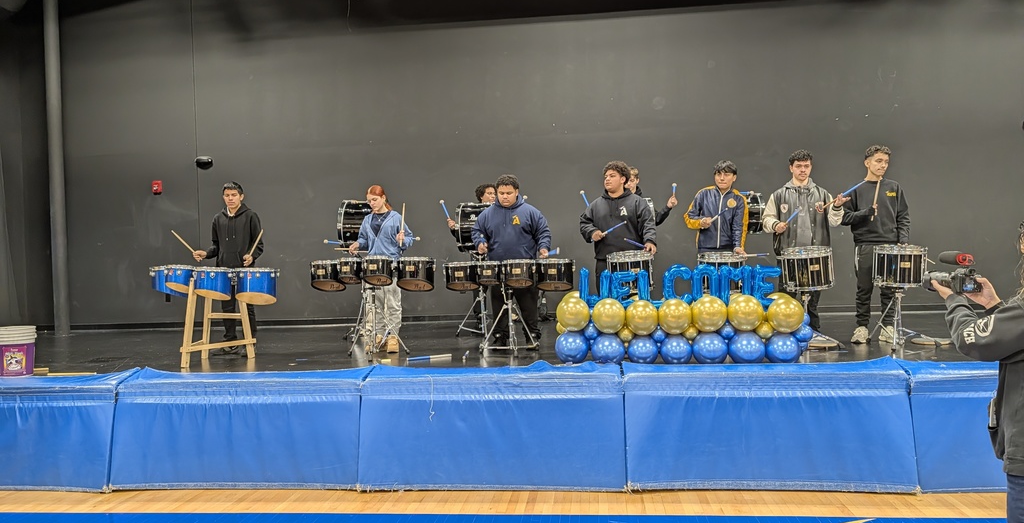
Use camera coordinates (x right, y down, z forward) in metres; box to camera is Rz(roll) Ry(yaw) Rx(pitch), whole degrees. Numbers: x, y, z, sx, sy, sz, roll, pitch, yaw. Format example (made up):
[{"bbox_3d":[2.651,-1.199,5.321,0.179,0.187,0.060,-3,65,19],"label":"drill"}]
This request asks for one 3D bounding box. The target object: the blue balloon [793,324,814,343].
[{"bbox_3d":[2.046,0.504,5.000,0.140,0.130,0.140,-2,0,7],"label":"blue balloon"}]

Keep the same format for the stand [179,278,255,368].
[{"bbox_3d":[-2.645,0.522,6.330,0.480,0.756,0.550,-2,0,6],"label":"stand"}]

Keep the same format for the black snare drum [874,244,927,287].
[{"bbox_3d":[3.240,0.046,5.930,0.400,0.320,0.400,0,5,6],"label":"black snare drum"}]

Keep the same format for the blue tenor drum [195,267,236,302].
[{"bbox_3d":[-2.569,0.189,6.120,0.335,0.290,0.335,-2,0,7],"label":"blue tenor drum"}]

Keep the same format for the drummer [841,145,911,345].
[{"bbox_3d":[3.211,-0.163,6.280,0.570,1.730,0.440,-2,0,10],"label":"drummer"}]

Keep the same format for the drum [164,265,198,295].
[{"bbox_3d":[-2.826,0.158,6.070,0.285,0.260,0.285,-2,0,18],"label":"drum"}]

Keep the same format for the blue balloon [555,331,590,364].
[{"bbox_3d":[0.444,0.635,5.220,0.245,0.240,0.245,-2,0,7],"label":"blue balloon"}]

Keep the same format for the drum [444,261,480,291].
[{"bbox_3d":[-0.458,0.129,6.550,0.325,0.250,0.325,-2,2,7],"label":"drum"}]

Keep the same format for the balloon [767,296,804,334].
[{"bbox_3d":[1.938,0.381,5.020,0.250,0.255,0.250,-2,0,6],"label":"balloon"}]

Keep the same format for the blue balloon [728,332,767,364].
[{"bbox_3d":[1.732,0.638,5.230,0.255,0.255,0.255,-2,1,7],"label":"blue balloon"}]

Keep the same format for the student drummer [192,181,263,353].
[{"bbox_3d":[-2.740,0.055,6.940,0.580,1.690,0.460,-2,0,3],"label":"student drummer"}]

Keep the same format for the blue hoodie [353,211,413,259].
[{"bbox_3d":[-1.194,-0.231,6.580,0.520,0.500,0.360,-2,0,9],"label":"blue hoodie"}]

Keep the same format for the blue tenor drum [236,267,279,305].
[{"bbox_3d":[-2.244,0.220,6.250,0.380,0.335,0.380,-2,0,7],"label":"blue tenor drum"}]

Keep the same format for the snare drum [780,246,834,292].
[{"bbox_3d":[2.484,0.061,5.980,0.400,0.320,0.400,-4,5,12],"label":"snare drum"}]

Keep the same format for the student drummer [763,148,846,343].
[{"bbox_3d":[2.633,-0.144,6.400,0.700,1.740,0.500,-2,1,17],"label":"student drummer"}]

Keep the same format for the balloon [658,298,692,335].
[{"bbox_3d":[1.235,0.419,5.370,0.255,0.260,0.255,-2,1,7],"label":"balloon"}]

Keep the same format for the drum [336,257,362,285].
[{"bbox_3d":[-1.384,0.086,6.150,0.235,0.230,0.235,-2,0,12],"label":"drum"}]

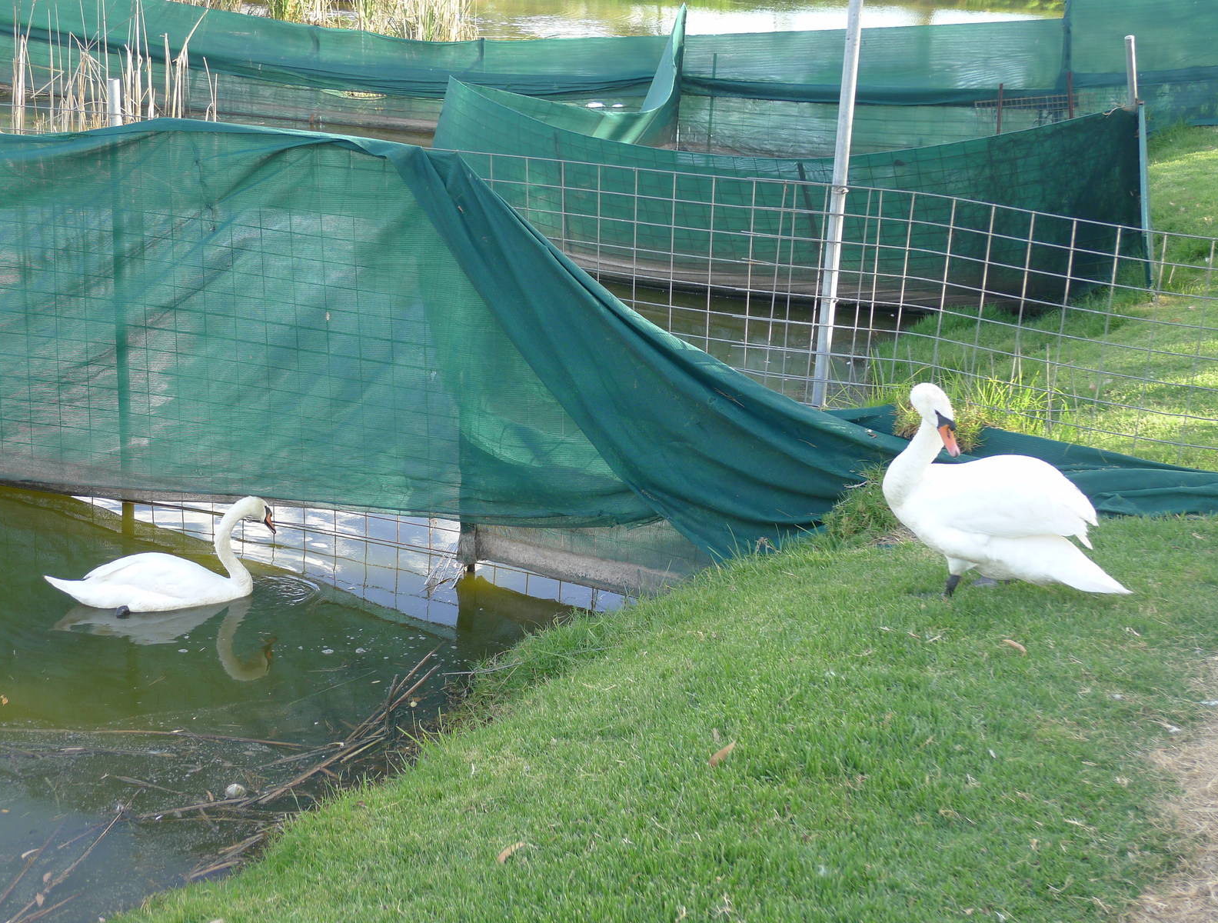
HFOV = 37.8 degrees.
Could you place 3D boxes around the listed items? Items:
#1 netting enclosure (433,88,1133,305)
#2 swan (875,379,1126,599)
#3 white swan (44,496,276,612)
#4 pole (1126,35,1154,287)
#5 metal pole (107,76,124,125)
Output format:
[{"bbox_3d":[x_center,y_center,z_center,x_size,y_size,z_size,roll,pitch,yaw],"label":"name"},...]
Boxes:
[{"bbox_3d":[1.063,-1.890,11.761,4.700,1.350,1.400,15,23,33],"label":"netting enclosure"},{"bbox_3d":[1.210,0.081,5.267,0.730,0.670,0.310,4,19,4],"label":"swan"},{"bbox_3d":[-1.693,0.335,6.693,0.870,0.400,0.330,-2,20,-14],"label":"white swan"},{"bbox_3d":[2.811,-1.572,9.387,0.055,1.339,0.055,-9,19,4],"label":"pole"},{"bbox_3d":[-2.013,-0.666,7.345,0.050,1.810,0.050,2,19,0],"label":"metal pole"}]

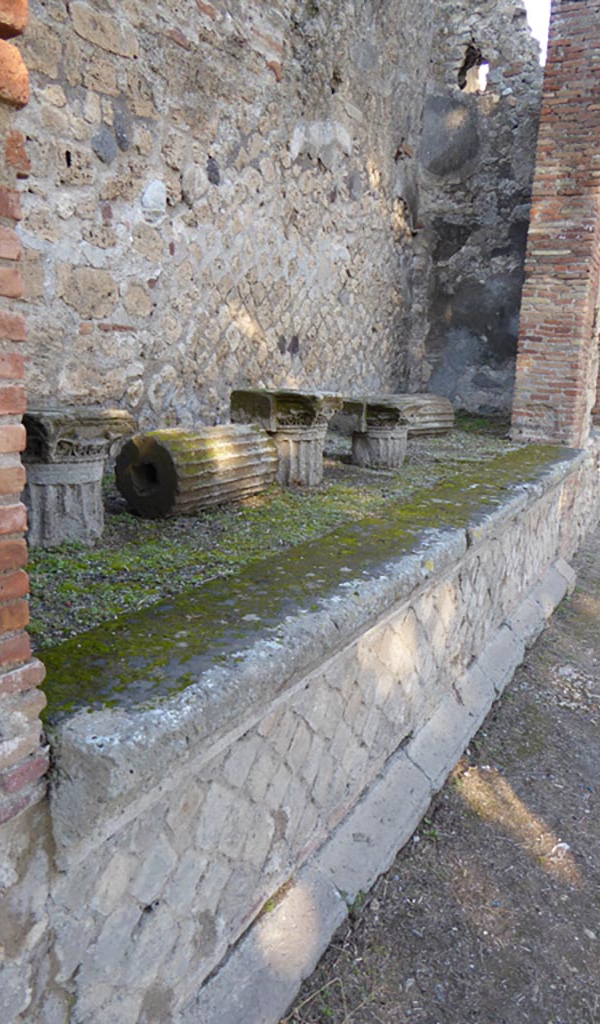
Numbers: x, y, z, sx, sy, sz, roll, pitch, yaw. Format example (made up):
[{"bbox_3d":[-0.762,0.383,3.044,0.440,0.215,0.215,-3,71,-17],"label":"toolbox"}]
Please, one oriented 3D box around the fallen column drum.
[{"bbox_3d":[-0.416,-0.185,2.999,0.334,0.334,0.635,11,16,32],"label":"fallen column drum"}]

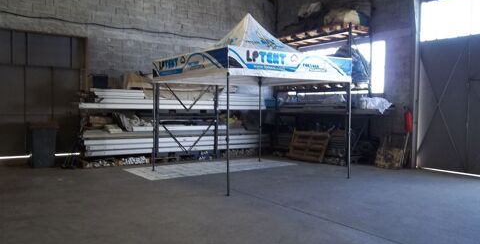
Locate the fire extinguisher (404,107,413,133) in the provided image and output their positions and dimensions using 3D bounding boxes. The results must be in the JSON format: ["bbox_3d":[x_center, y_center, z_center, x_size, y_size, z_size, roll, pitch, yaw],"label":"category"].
[{"bbox_3d":[4.025,-0.060,9.259,0.176,0.598,0.172,-1,2,-33],"label":"fire extinguisher"}]

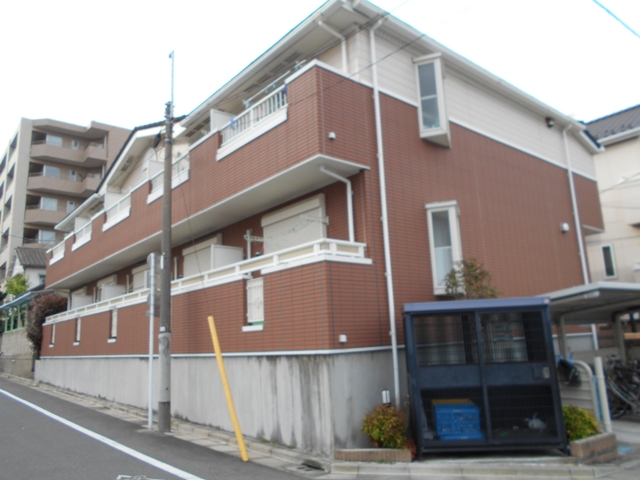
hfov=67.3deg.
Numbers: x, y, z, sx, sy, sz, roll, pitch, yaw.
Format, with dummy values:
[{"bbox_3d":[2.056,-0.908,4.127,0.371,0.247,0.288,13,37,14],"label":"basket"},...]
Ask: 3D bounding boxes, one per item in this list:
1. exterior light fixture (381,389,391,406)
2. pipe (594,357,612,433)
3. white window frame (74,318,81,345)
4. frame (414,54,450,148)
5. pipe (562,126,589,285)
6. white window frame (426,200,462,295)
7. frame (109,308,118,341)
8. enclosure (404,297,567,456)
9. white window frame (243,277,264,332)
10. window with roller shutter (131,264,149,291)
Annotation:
[{"bbox_3d":[0.910,2.163,6.600,0.110,0.220,0.110,7,-15,-39],"label":"exterior light fixture"},{"bbox_3d":[3.784,2.077,6.400,0.095,1.050,0.095,-3,-11,0],"label":"pipe"},{"bbox_3d":[-7.961,3.031,15.947,0.150,0.840,0.620,7,-15,-39],"label":"white window frame"},{"bbox_3d":[2.056,-2.514,8.751,0.520,1.520,0.480,-6,-12,15],"label":"frame"},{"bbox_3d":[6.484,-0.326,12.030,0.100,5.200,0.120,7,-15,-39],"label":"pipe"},{"bbox_3d":[2.168,0.157,8.198,0.520,1.530,0.480,-6,-12,15],"label":"white window frame"},{"bbox_3d":[-5.599,2.353,13.195,0.150,0.840,0.620,7,-15,-39],"label":"frame"},{"bbox_3d":[2.068,1.775,6.349,1.820,1.880,0.810,-3,-11,1],"label":"enclosure"},{"bbox_3d":[-1.022,1.067,7.855,0.150,0.840,0.640,7,-15,-39],"label":"white window frame"},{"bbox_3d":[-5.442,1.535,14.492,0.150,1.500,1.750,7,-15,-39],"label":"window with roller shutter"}]

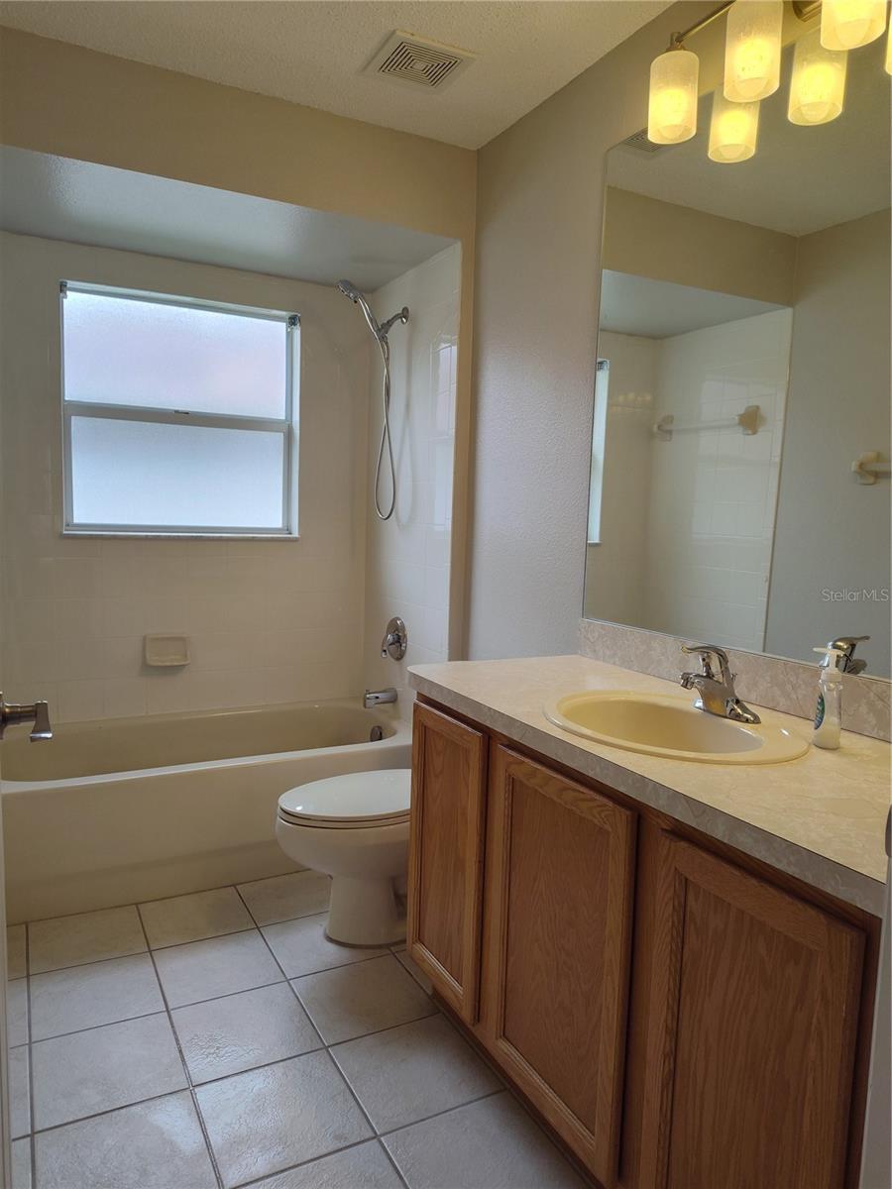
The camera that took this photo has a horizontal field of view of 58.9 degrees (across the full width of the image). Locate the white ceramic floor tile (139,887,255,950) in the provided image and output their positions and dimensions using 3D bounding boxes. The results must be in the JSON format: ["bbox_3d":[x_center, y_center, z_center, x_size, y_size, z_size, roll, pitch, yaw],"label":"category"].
[{"bbox_3d":[-0.750,0.969,2.383,0.294,0.010,0.294,-1,6,-28],"label":"white ceramic floor tile"}]

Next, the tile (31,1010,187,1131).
[{"bbox_3d":[-0.728,1.019,1.704,0.289,0.010,0.289,-1,5,-28],"label":"tile"}]

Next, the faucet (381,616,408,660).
[{"bbox_3d":[-0.234,0.186,3.220,0.075,0.178,0.178,-1,6,-28],"label":"faucet"}]

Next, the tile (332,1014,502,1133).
[{"bbox_3d":[-0.070,1.046,1.740,0.294,0.010,0.294,-1,6,-28],"label":"tile"}]

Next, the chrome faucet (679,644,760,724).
[{"bbox_3d":[0.518,0.173,1.559,0.155,0.138,0.155,-1,6,-28],"label":"chrome faucet"}]

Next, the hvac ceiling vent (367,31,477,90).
[{"bbox_3d":[-0.072,-1.468,2.181,0.240,0.018,0.222,-1,5,-27],"label":"hvac ceiling vent"}]

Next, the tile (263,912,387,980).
[{"bbox_3d":[-0.349,0.986,2.240,0.289,0.010,0.289,-1,5,-28],"label":"tile"}]

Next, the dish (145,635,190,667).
[{"bbox_3d":[-1.093,0.222,3.090,0.170,0.120,0.060,-1,6,-28],"label":"dish"}]

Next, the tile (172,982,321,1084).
[{"bbox_3d":[-0.469,1.016,1.843,0.289,0.010,0.289,-1,5,-28],"label":"tile"}]

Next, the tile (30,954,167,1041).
[{"bbox_3d":[-0.867,0.994,1.962,0.289,0.010,0.289,-1,5,-28],"label":"tile"}]

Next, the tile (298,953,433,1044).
[{"bbox_3d":[-0.210,1.012,1.983,0.289,0.010,0.289,-1,5,-28],"label":"tile"}]

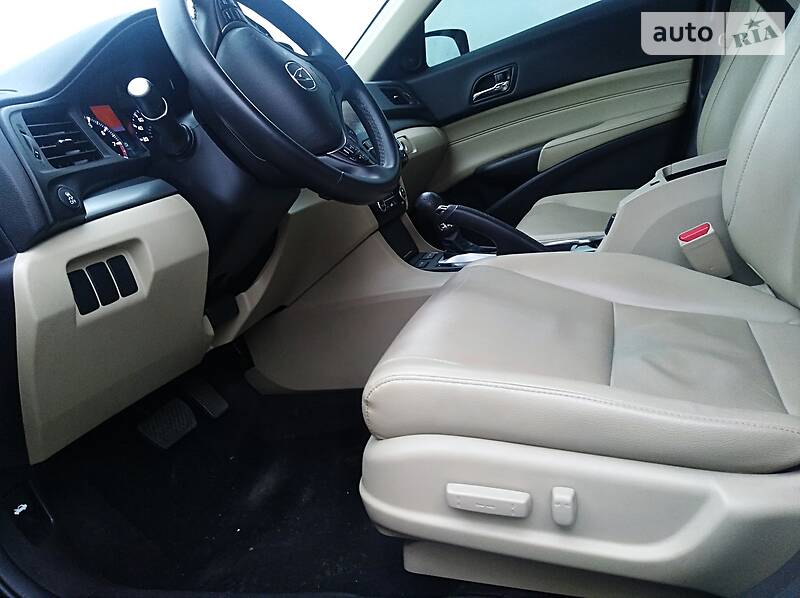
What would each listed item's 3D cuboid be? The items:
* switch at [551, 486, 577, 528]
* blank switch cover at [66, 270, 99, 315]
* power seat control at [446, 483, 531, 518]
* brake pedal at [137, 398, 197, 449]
[{"bbox_3d":[0.141,0.177,0.513,0.019,0.030,0.014,0,19,23],"label":"switch"},{"bbox_3d":[-0.317,-0.006,0.600,0.011,0.041,0.021,-6,16,25],"label":"blank switch cover"},{"bbox_3d":[0.080,0.181,0.540,0.074,0.018,0.015,0,19,23],"label":"power seat control"},{"bbox_3d":[-0.419,0.224,1.080,0.020,0.062,0.102,-47,-3,29],"label":"brake pedal"}]

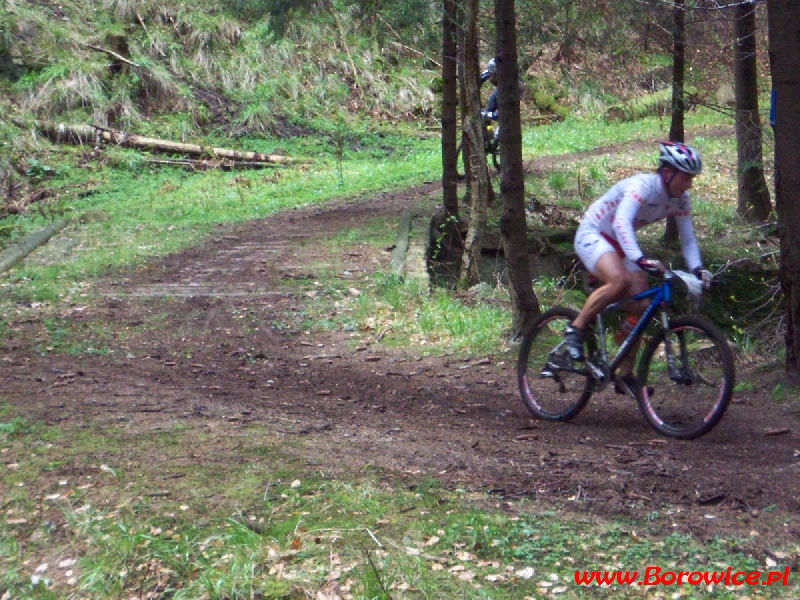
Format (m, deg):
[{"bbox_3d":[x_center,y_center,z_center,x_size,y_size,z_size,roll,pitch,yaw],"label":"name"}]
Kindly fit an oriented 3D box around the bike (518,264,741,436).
[{"bbox_3d":[1.225,0.240,15.100,0.580,0.980,1.710,-5,6,-40],"label":"bike"}]

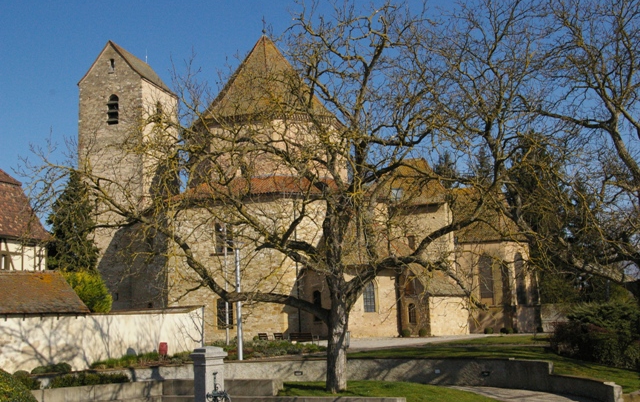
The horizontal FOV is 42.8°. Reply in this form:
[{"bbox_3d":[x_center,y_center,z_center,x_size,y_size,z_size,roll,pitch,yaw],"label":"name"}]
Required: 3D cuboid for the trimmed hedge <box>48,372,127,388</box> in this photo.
[{"bbox_3d":[-7.812,6.134,27.700,2.650,0.460,0.500,2,-9,-26],"label":"trimmed hedge"}]

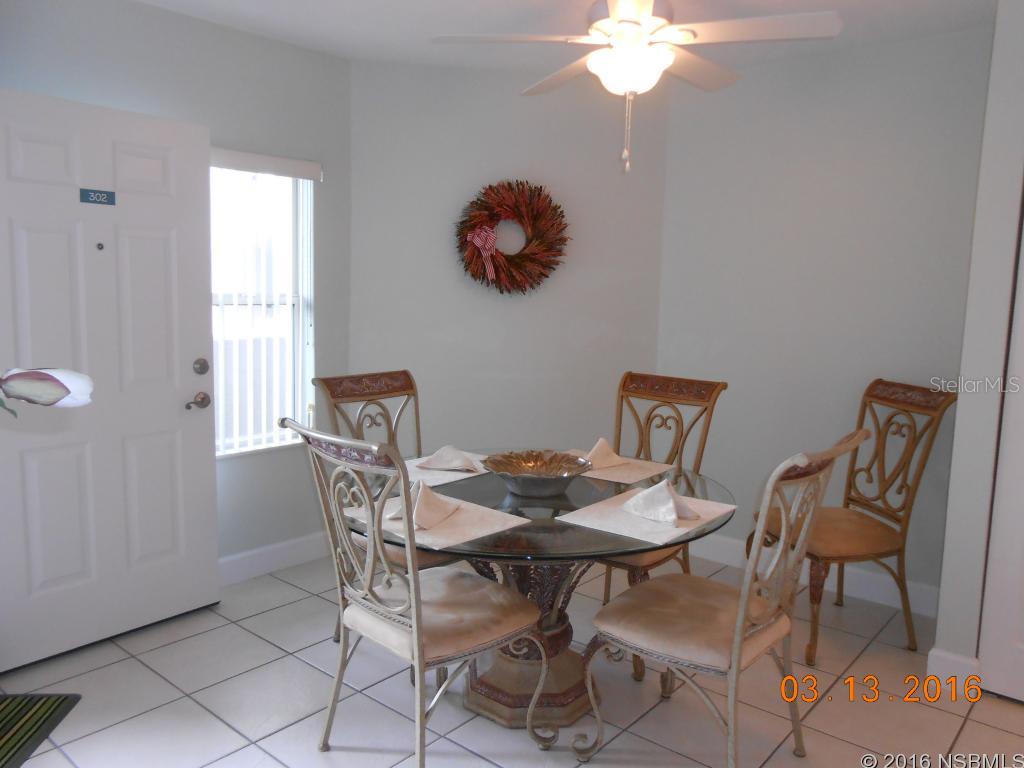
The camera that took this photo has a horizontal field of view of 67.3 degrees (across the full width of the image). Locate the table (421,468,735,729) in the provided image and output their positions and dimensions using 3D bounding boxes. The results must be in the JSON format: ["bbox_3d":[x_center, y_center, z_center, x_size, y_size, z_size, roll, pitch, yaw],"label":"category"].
[{"bbox_3d":[0.050,0.706,2.621,1.350,0.720,1.350,1,7,0],"label":"table"}]

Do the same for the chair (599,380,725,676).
[{"bbox_3d":[0.474,0.504,3.065,0.515,1.030,0.645,7,9,41],"label":"chair"}]

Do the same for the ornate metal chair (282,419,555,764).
[{"bbox_3d":[-0.263,0.592,2.222,0.515,1.030,0.645,7,9,43],"label":"ornate metal chair"}]

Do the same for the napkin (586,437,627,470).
[{"bbox_3d":[0.346,0.261,2.965,0.160,0.100,0.210,7,9,41],"label":"napkin"}]

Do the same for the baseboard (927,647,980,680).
[{"bbox_3d":[1.566,1.015,2.723,0.150,0.130,0.030,7,9,40],"label":"baseboard"}]

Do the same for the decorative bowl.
[{"bbox_3d":[0.085,0.304,2.561,0.375,0.100,0.375,1,7,0],"label":"decorative bowl"}]

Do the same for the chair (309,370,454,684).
[{"bbox_3d":[-0.391,0.498,3.001,0.645,1.030,0.515,7,9,42],"label":"chair"}]

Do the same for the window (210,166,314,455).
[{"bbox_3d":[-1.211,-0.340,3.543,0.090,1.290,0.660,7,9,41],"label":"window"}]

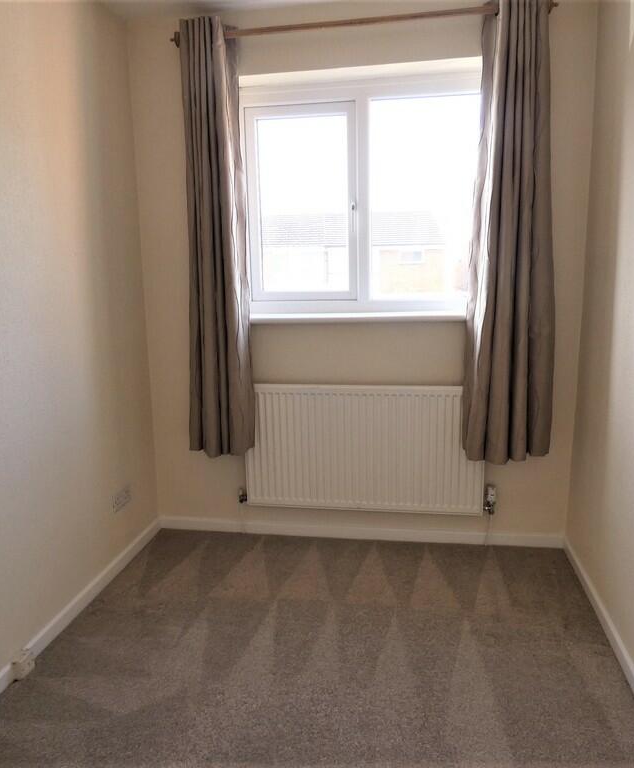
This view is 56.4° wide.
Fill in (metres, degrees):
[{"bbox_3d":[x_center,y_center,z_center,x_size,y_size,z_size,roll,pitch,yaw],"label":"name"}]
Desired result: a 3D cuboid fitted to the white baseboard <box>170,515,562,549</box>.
[{"bbox_3d":[0.171,0.726,2.903,1.981,0.063,0.017,1,12,10],"label":"white baseboard"}]

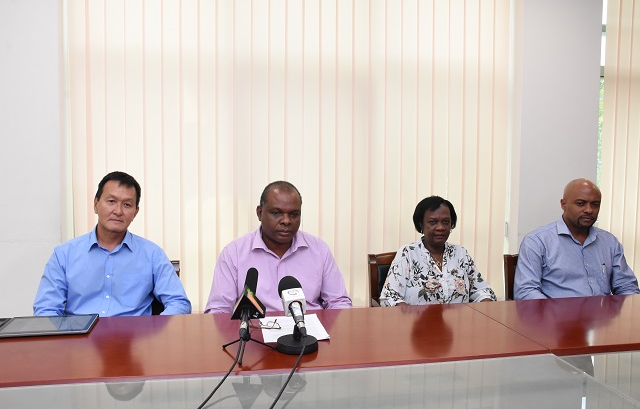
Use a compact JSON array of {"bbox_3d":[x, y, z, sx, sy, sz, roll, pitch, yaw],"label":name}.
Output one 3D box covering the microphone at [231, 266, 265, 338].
[{"bbox_3d":[-0.219,0.295,1.641,0.095,0.185,0.190,0,4,0],"label":"microphone"}]

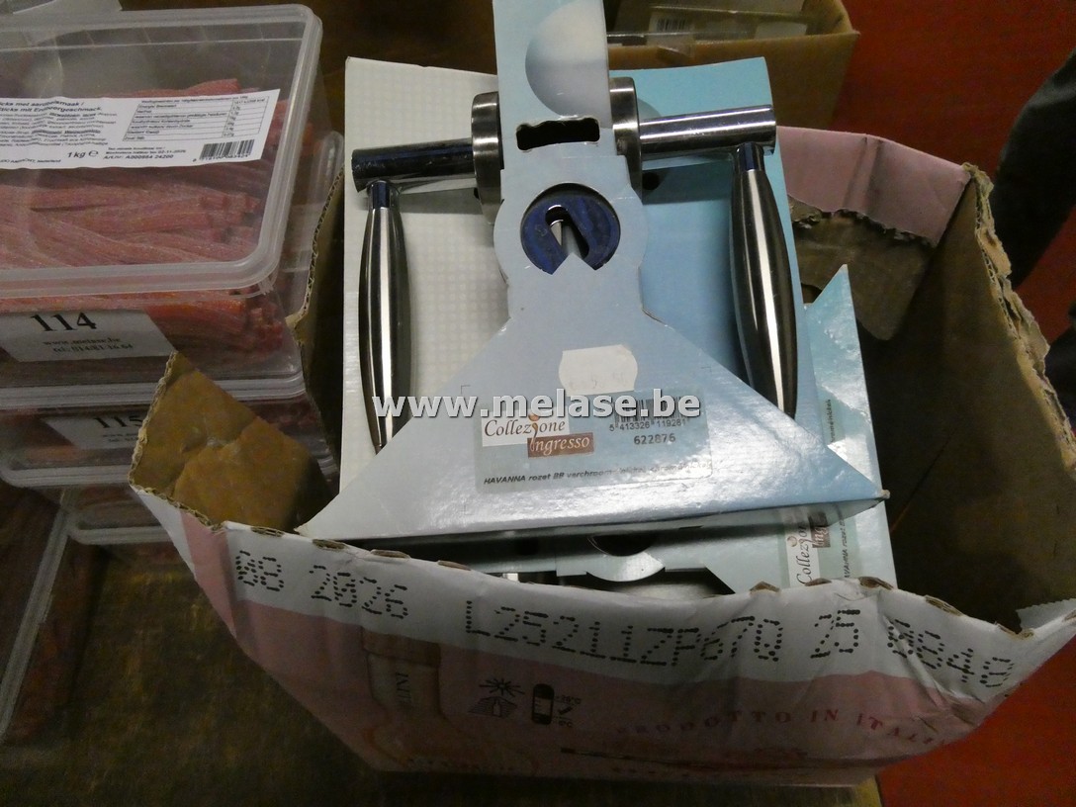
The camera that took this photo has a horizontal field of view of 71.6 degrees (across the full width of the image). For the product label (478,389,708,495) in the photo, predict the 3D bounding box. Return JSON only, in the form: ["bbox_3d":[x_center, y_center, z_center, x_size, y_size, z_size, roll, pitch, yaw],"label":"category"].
[{"bbox_3d":[0.018,0.012,0.251,0.078,0.001,0.031,-4,76,3],"label":"product label"}]

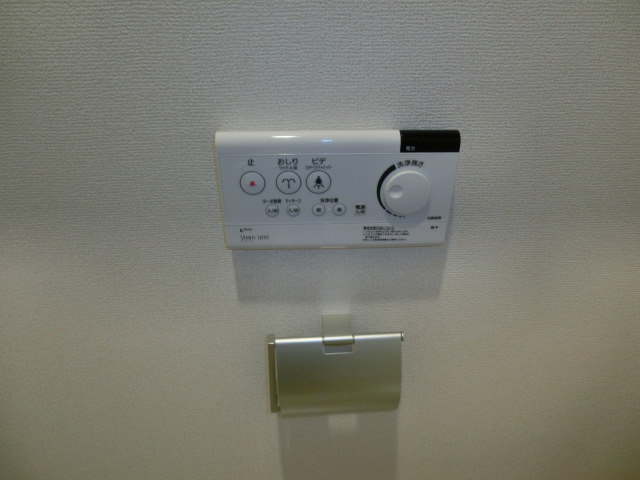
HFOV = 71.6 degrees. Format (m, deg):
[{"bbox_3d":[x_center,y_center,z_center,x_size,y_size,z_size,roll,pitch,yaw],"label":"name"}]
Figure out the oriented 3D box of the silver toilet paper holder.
[{"bbox_3d":[0.017,0.154,0.543,0.156,0.107,0.073,-1,28,-2],"label":"silver toilet paper holder"}]

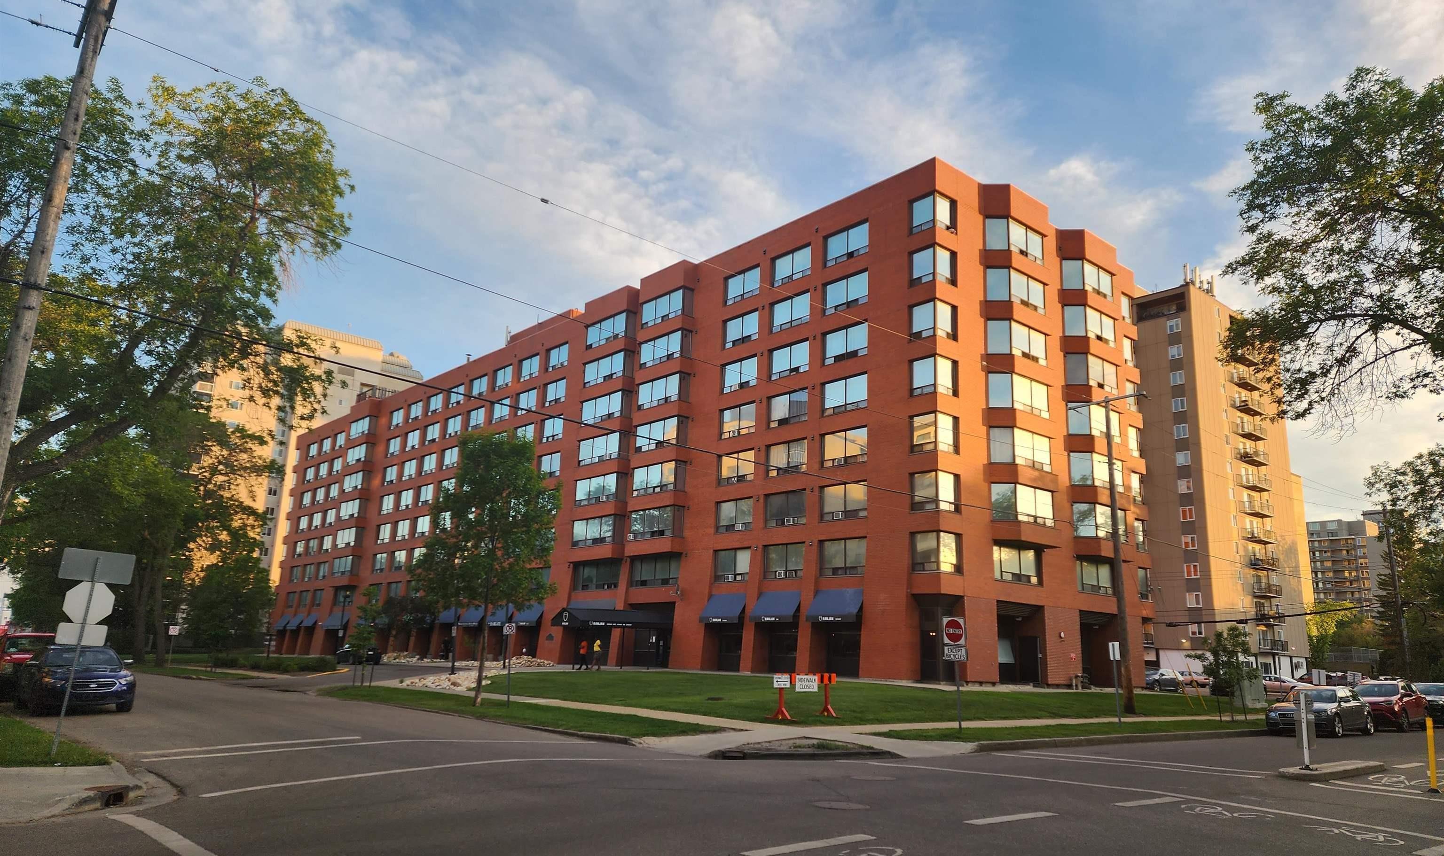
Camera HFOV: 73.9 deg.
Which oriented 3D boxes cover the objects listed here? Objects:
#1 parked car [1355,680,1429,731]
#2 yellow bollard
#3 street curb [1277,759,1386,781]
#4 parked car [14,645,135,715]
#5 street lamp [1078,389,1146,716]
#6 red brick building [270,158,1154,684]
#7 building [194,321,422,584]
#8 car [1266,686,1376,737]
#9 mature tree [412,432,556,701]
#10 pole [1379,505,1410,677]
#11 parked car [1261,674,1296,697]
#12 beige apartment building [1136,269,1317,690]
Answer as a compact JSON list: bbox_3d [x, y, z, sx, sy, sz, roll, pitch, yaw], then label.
[{"bbox_3d":[24.298,10.175,35.203,4.600,1.670,1.850,13,-17,-39],"label":"parked car"},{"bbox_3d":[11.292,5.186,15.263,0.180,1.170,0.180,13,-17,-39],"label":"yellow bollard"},{"bbox_3d":[11.184,6.223,17.411,4.650,0.150,0.650,13,-17,-39],"label":"street curb"},{"bbox_3d":[-15.950,6.150,23.650,1.940,1.540,5.100,14,-17,-40],"label":"parked car"},{"bbox_3d":[13.479,4.090,32.459,0.500,10.800,2.400,13,-17,-39],"label":"street lamp"},{"bbox_3d":[-13.555,7.700,83.304,20.800,24.800,94.400,13,-17,-39],"label":"red brick building"},{"bbox_3d":[-65.131,9.951,142.942,29.000,45.500,22.000,13,-17,-39],"label":"building"},{"bbox_3d":[18.900,8.890,30.250,4.700,1.430,1.830,13,-17,-39],"label":"car"},{"bbox_3d":[-6.813,4.049,27.658,3.900,7.800,3.900,13,-17,-39],"label":"mature tree"},{"bbox_3d":[36.798,9.489,51.896,0.400,11.000,0.400,13,-17,-39],"label":"pole"},{"bbox_3d":[39.349,18.119,67.000,1.800,1.440,4.750,10,-16,-31],"label":"parked car"},{"bbox_3d":[49.048,7.447,102.196,24.800,38.400,16.000,13,-17,-39],"label":"beige apartment building"}]

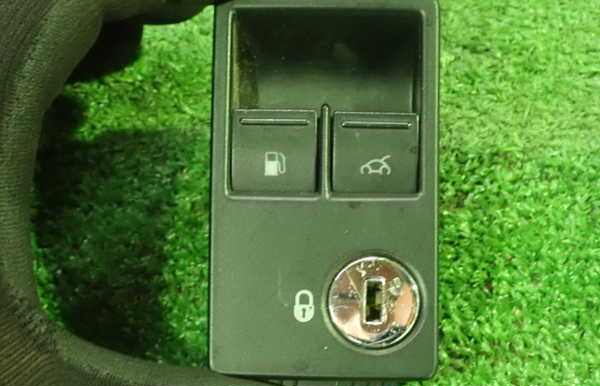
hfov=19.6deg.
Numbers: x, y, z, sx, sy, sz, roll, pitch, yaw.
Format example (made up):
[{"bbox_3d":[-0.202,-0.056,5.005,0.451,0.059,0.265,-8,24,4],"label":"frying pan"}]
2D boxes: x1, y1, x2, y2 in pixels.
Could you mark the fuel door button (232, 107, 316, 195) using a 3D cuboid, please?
[{"bbox_3d":[-0.006,-0.009,0.382,0.018,0.007,0.018,1,85,0],"label":"fuel door button"}]

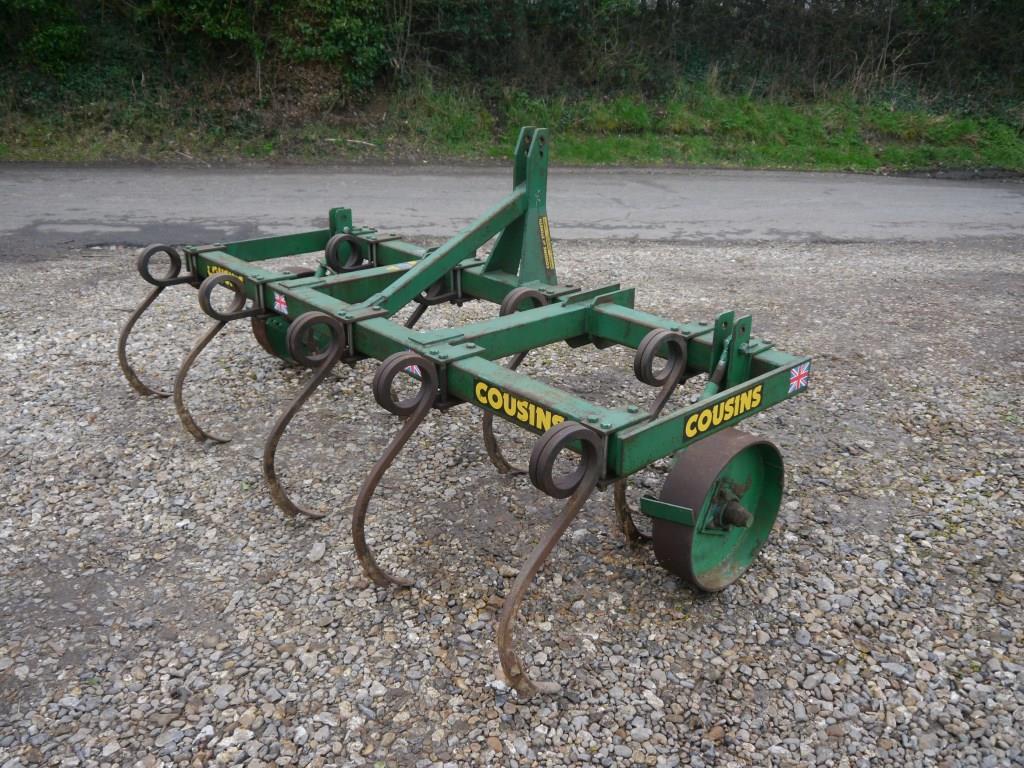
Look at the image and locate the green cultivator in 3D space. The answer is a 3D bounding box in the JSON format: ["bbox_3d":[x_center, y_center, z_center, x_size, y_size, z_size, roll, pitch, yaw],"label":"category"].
[{"bbox_3d":[-0.411,-0.275,3.200,1.394,1.335,2.781,-18,28,-38],"label":"green cultivator"}]

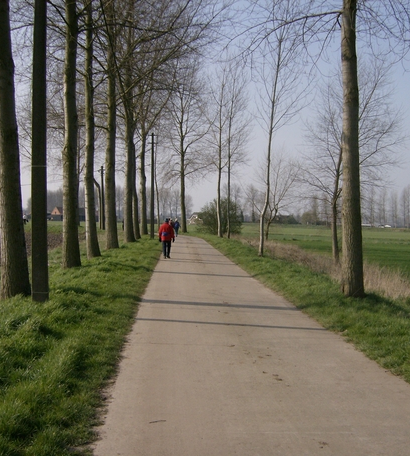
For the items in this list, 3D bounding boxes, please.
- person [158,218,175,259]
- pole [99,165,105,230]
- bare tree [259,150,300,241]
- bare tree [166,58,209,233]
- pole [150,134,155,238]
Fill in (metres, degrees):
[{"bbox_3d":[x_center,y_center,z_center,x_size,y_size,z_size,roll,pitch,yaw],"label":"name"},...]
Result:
[{"bbox_3d":[-1.594,0.453,26.300,0.640,1.690,0.450,0,1,-3],"label":"person"},{"bbox_3d":[-12.261,-3.648,75.000,0.700,7.900,0.300,0,1,-9],"label":"pole"},{"bbox_3d":[6.297,-2.747,53.000,3.500,7.600,3.400,0,1,-3],"label":"bare tree"},{"bbox_3d":[-1.926,-9.079,69.000,5.000,19.100,5.000,0,1,-3],"label":"bare tree"},{"bbox_3d":[-4.004,-3.223,48.000,0.520,8.100,0.300,0,1,-3],"label":"pole"}]

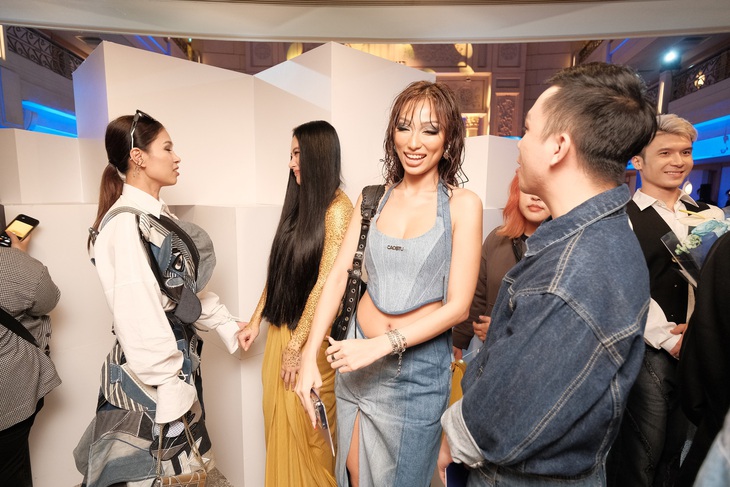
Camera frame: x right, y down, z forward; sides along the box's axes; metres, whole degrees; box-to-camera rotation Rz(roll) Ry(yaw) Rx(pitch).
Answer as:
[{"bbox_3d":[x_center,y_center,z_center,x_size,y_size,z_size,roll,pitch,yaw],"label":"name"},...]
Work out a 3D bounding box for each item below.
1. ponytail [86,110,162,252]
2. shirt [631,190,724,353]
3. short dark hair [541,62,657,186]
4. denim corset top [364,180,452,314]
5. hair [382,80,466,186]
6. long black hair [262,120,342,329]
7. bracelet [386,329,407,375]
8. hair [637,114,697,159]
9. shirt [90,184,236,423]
[{"bbox_3d":[-0.766,-0.202,1.250,0.215,0.425,0.165,-3,6,-25],"label":"ponytail"},{"bbox_3d":[1.034,0.097,1.330,0.430,0.560,0.270,2,6,18],"label":"shirt"},{"bbox_3d":[0.425,-0.212,0.715,0.165,0.210,0.195,-4,7,-36],"label":"short dark hair"},{"bbox_3d":[0.121,0.011,1.080,0.250,0.360,0.190,2,6,21],"label":"denim corset top"},{"bbox_3d":[0.165,-0.298,1.070,0.225,0.285,0.200,2,6,18],"label":"hair"},{"bbox_3d":[-0.216,-0.058,1.340,0.260,0.730,0.220,-3,6,-25],"label":"long black hair"},{"bbox_3d":[0.078,0.266,0.950,0.055,0.110,0.055,3,6,30],"label":"bracelet"},{"bbox_3d":[1.018,-0.361,1.310,0.165,0.145,0.190,2,6,16],"label":"hair"},{"bbox_3d":[-0.597,0.172,1.200,0.410,0.660,0.420,-3,6,-25],"label":"shirt"}]

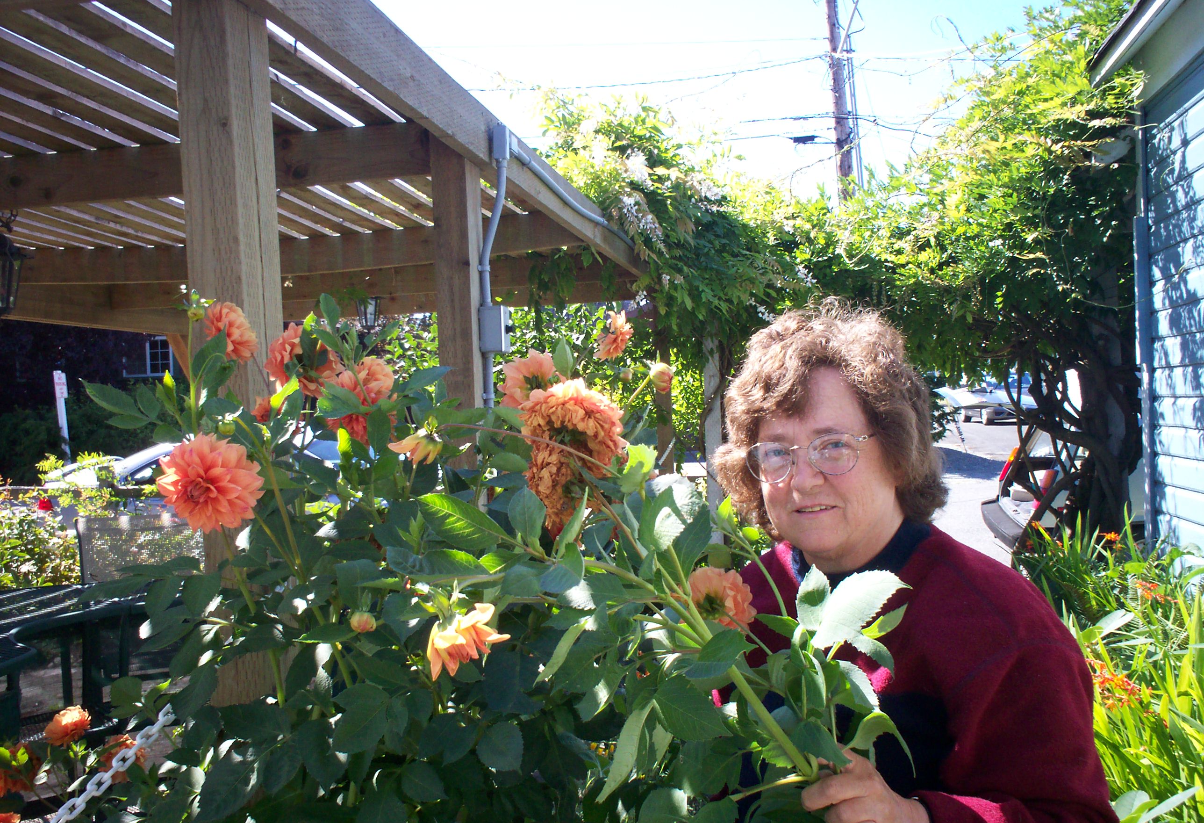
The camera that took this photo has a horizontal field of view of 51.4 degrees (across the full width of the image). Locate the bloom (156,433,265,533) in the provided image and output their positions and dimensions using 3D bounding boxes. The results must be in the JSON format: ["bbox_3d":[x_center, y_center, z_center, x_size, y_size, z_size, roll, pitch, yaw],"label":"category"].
[{"bbox_3d":[-0.419,0.076,1.340,0.112,0.103,0.055,-2,3,3],"label":"bloom"}]

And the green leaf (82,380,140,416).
[{"bbox_3d":[-0.537,-0.014,1.370,0.080,0.032,0.013,28,-35,13],"label":"green leaf"}]

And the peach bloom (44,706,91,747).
[{"bbox_3d":[-0.833,0.489,1.950,0.070,0.055,0.068,-37,41,-23],"label":"peach bloom"}]

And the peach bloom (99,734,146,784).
[{"bbox_3d":[-0.728,0.526,1.900,0.074,0.074,0.055,-2,-24,-1],"label":"peach bloom"}]

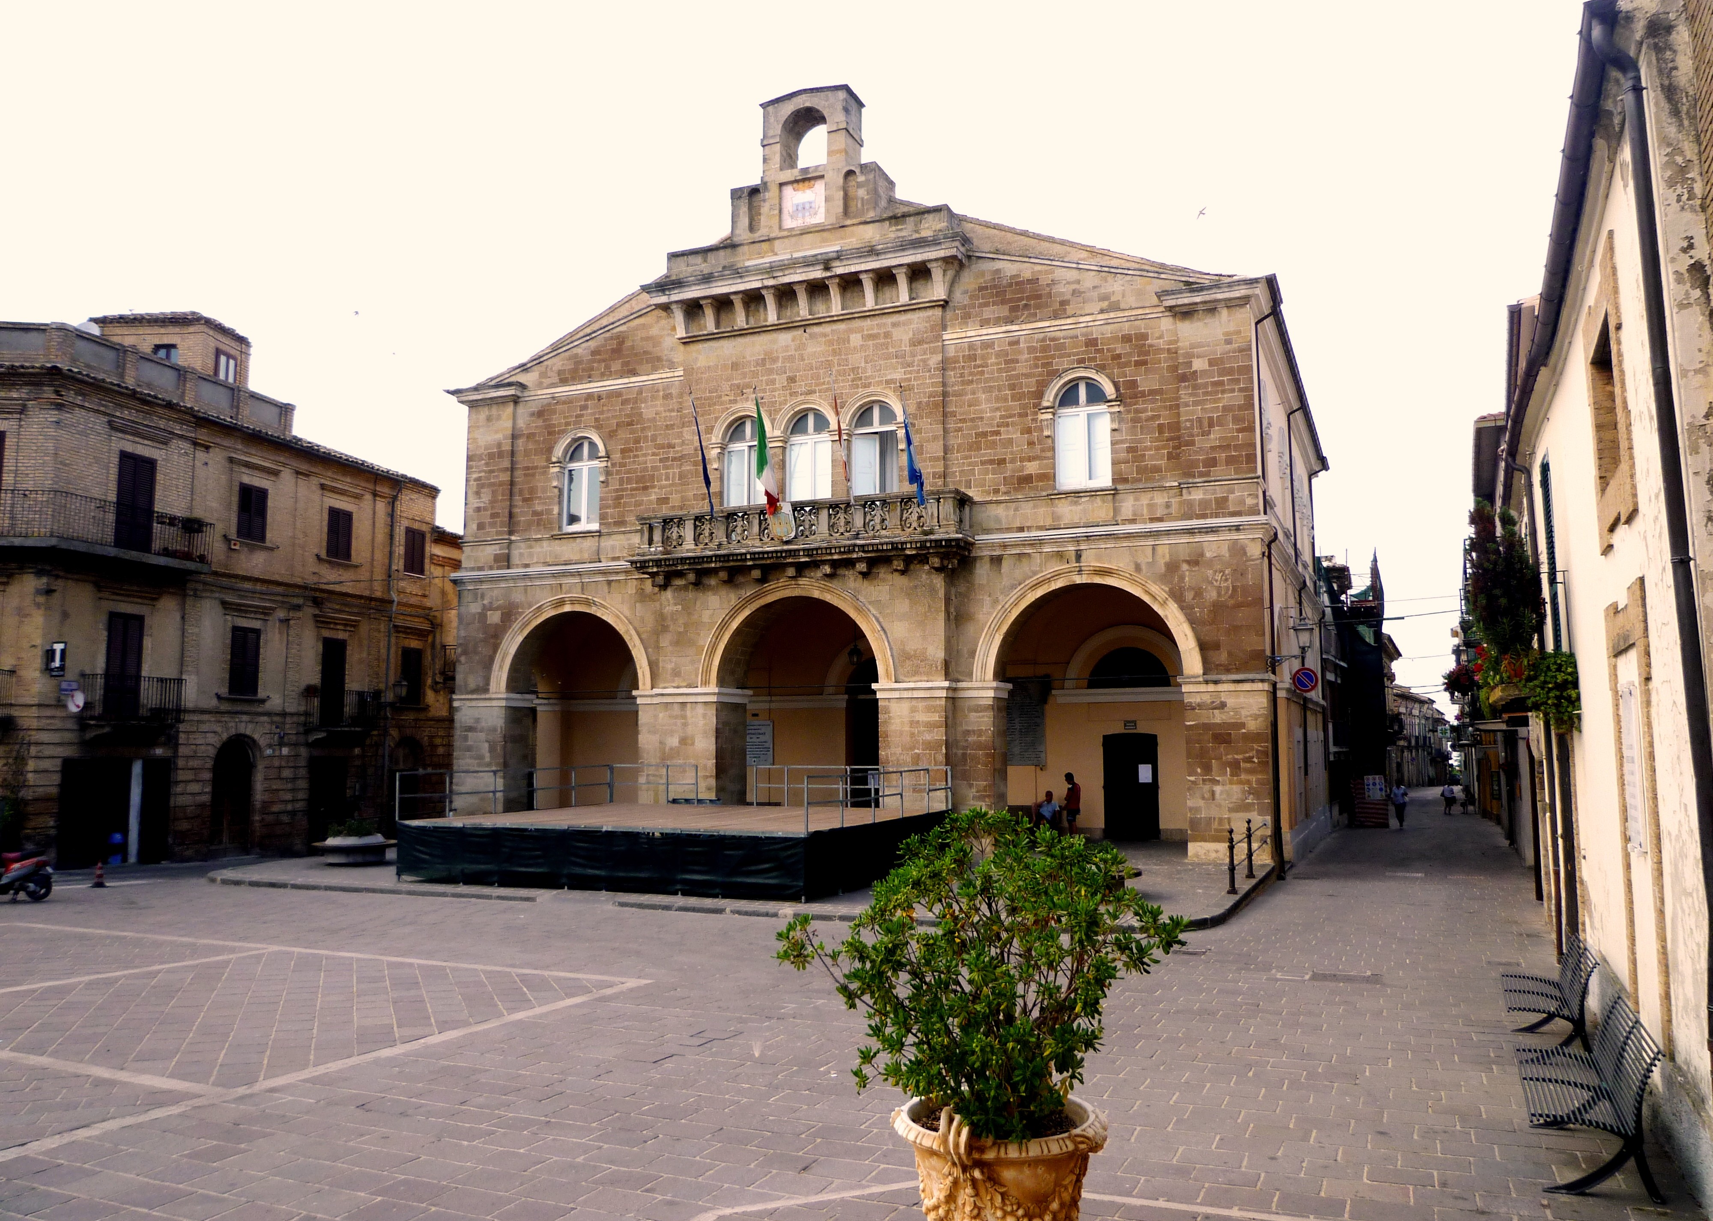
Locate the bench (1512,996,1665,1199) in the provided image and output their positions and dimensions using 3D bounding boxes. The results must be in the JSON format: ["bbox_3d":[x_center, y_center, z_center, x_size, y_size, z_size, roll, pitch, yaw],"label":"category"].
[{"bbox_3d":[4.564,2.987,7.736,0.689,0.845,1.843,-3,-7,25],"label":"bench"}]

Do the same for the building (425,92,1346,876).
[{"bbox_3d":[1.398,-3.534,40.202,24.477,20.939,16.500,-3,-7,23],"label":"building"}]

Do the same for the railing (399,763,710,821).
[{"bbox_3d":[-6.843,4.217,28.910,2.641,1.000,7.728,-3,-7,23],"label":"railing"}]

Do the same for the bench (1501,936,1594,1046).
[{"bbox_3d":[5.854,3.268,10.448,0.669,0.845,1.804,-3,-7,25],"label":"bench"}]

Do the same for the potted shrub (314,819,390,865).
[{"bbox_3d":[-11.652,5.358,28.849,1.963,0.937,1.963,2,-6,-22],"label":"potted shrub"}]

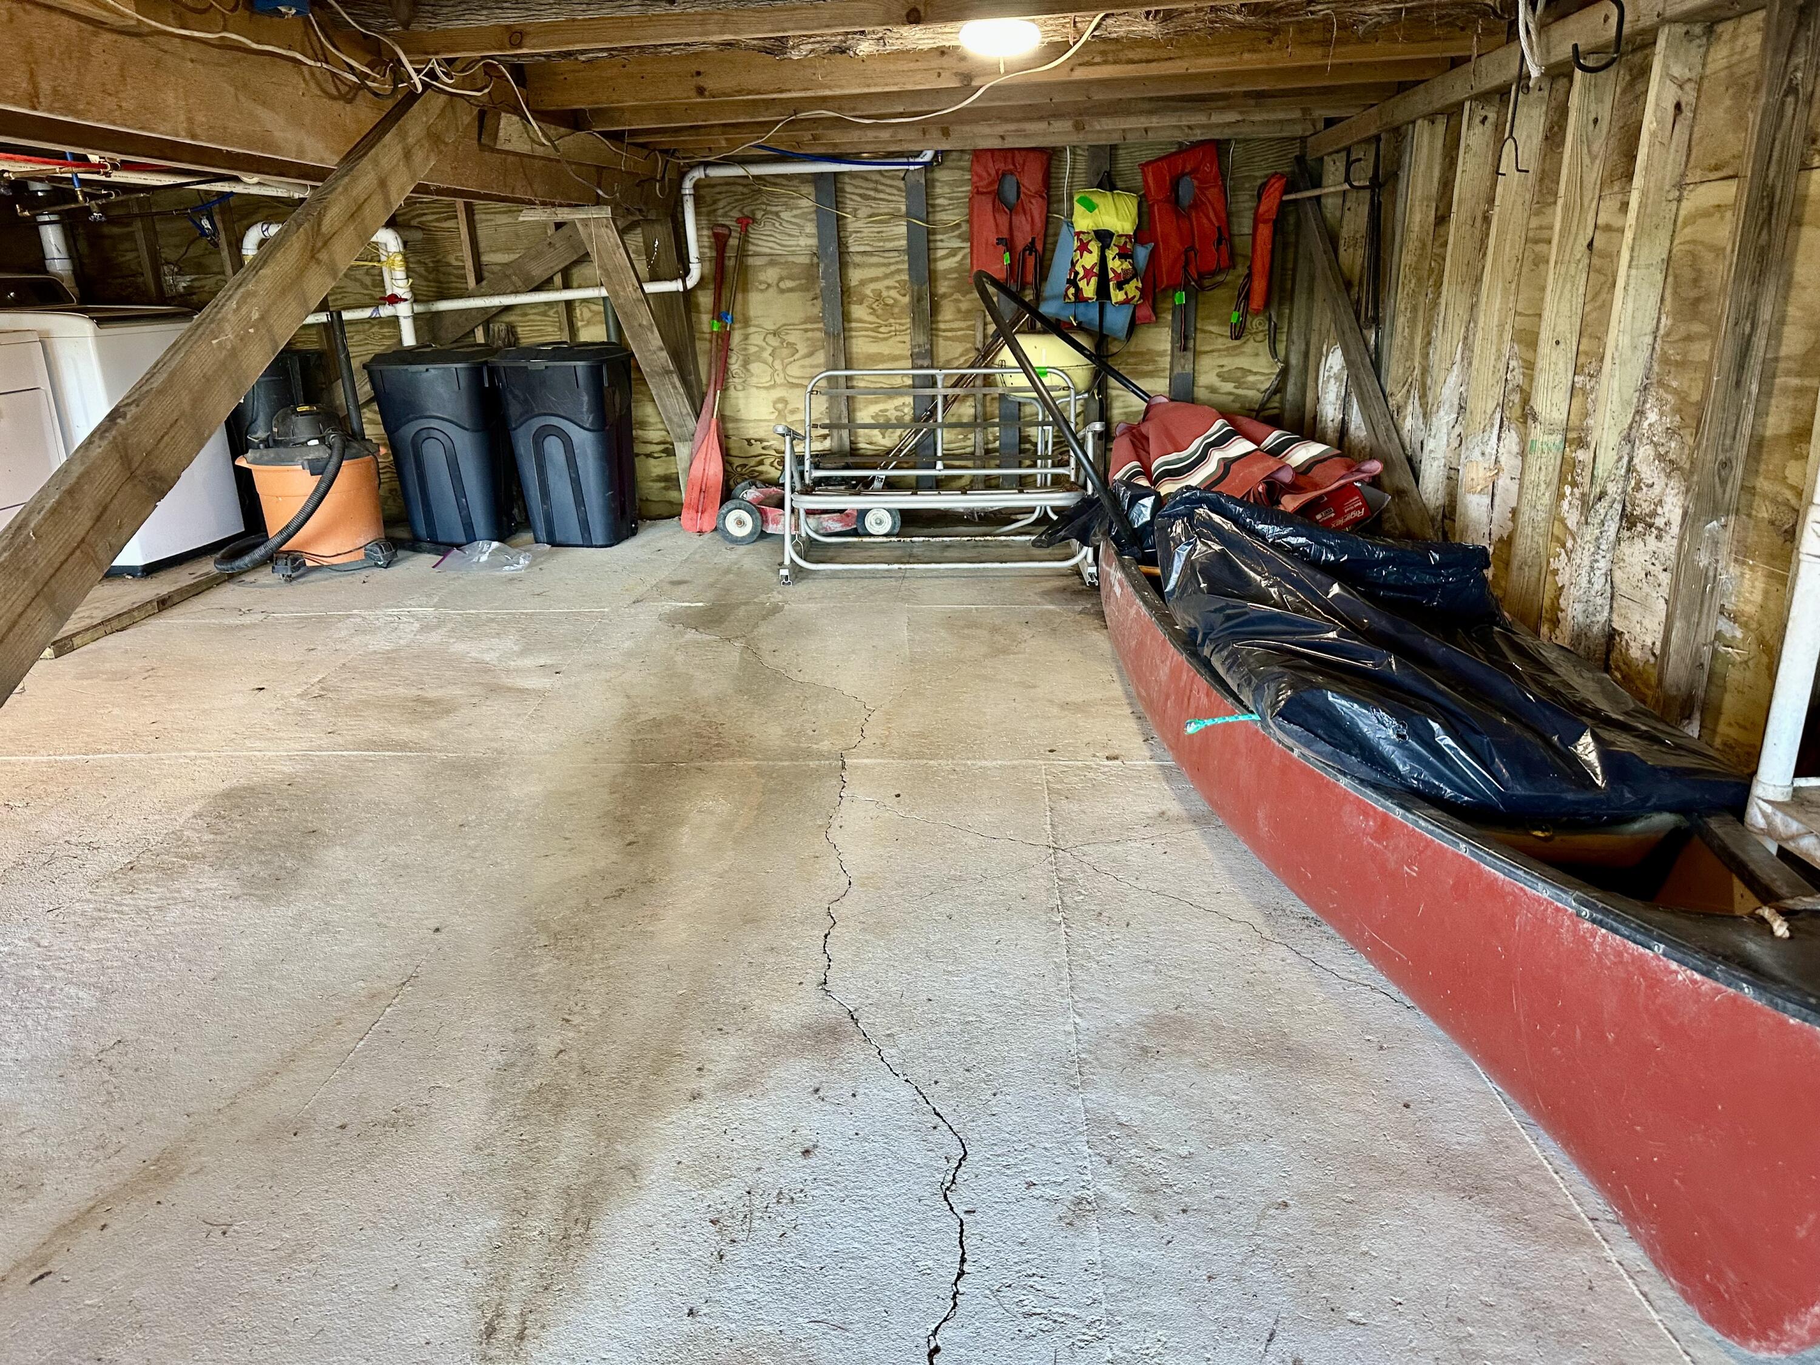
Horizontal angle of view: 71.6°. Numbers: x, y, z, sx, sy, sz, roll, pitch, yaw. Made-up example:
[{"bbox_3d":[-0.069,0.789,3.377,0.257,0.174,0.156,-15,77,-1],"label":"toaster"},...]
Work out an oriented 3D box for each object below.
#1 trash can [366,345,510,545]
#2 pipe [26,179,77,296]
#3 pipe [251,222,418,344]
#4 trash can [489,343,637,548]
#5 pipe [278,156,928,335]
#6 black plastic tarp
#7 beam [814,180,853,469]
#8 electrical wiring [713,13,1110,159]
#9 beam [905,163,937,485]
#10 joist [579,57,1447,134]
[{"bbox_3d":[-2.067,-1.101,5.795,0.500,0.850,0.580,-2,20,1],"label":"trash can"},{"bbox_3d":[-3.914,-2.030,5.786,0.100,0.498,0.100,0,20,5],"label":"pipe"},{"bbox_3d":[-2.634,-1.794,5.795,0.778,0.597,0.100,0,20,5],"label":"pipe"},{"bbox_3d":[-1.474,-1.081,5.678,0.500,0.850,0.580,-2,20,1],"label":"trash can"},{"bbox_3d":[-1.400,-2.004,5.785,3.103,0.653,0.110,0,20,5],"label":"pipe"},{"bbox_3d":[1.024,-0.141,2.669,0.840,0.300,1.530,0,20,5],"label":"black plastic tarp"},{"bbox_3d":[-0.353,-1.654,5.915,0.089,1.450,0.040,0,20,5],"label":"beam"},{"bbox_3d":[-0.041,-1.832,4.017,0.378,0.136,2.796,-11,22,-24],"label":"electrical wiring"},{"bbox_3d":[0.052,-1.642,5.885,0.089,1.500,0.040,0,20,5],"label":"beam"},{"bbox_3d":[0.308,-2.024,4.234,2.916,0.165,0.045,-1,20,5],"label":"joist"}]

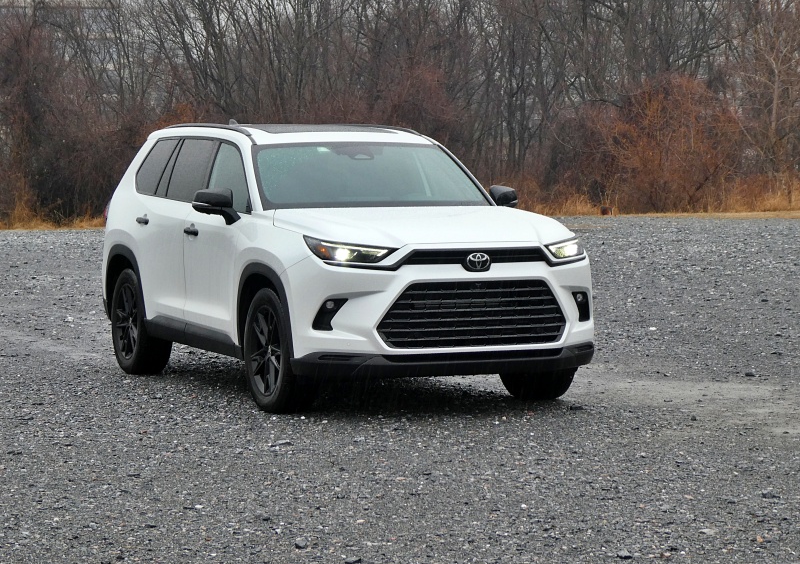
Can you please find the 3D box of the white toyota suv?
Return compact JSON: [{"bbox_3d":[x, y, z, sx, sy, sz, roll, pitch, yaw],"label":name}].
[{"bbox_3d":[-0.581,-0.175,12.605,2.040,1.780,5.090,-1,3,-25],"label":"white toyota suv"}]

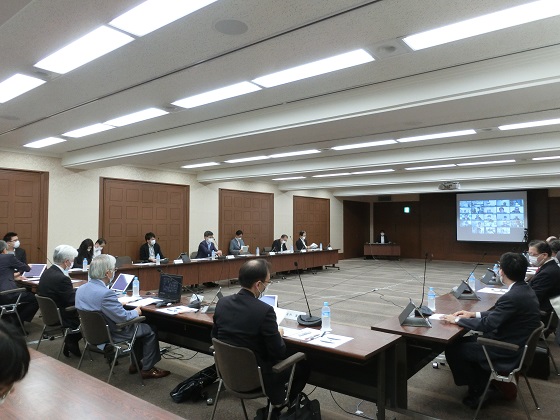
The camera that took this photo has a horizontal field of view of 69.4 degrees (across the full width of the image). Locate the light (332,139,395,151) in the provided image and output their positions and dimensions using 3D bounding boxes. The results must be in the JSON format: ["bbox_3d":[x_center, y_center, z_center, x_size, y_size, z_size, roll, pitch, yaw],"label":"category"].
[{"bbox_3d":[1.509,-1.169,7.277,1.210,0.060,0.255,-2,-3,37],"label":"light"}]

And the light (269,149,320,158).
[{"bbox_3d":[0.283,-1.135,8.188,1.210,0.060,0.255,-2,-3,37],"label":"light"}]

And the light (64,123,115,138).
[{"bbox_3d":[-2.950,-1.220,6.209,1.210,0.060,0.255,-2,-3,37],"label":"light"}]

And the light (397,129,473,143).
[{"bbox_3d":[2.408,-1.170,6.279,1.158,0.070,0.233,-1,-2,38],"label":"light"}]

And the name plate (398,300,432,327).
[{"bbox_3d":[1.125,0.870,3.386,0.220,0.160,0.260,0,-2,10],"label":"name plate"}]

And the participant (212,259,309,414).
[{"bbox_3d":[-0.089,0.995,2.879,0.480,1.280,0.820,-2,-3,37],"label":"participant"}]

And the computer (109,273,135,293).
[{"bbox_3d":[-1.953,0.914,5.085,0.320,0.215,0.020,4,-36,41],"label":"computer"}]

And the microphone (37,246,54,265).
[{"bbox_3d":[-3.108,0.782,5.672,0.170,0.490,0.480,-1,-2,38],"label":"microphone"}]

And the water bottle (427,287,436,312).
[{"bbox_3d":[1.451,0.857,3.865,0.067,0.220,0.067,-2,-3,37],"label":"water bottle"}]

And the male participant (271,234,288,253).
[{"bbox_3d":[0.140,1.347,12.503,0.780,1.220,0.550,-1,-2,38],"label":"male participant"}]

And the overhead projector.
[{"bbox_3d":[4.756,-0.670,11.346,0.480,0.200,0.400,-2,-3,37],"label":"overhead projector"}]

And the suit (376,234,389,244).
[{"bbox_3d":[4.572,1.404,17.900,0.530,0.660,0.420,0,-2,15],"label":"suit"}]

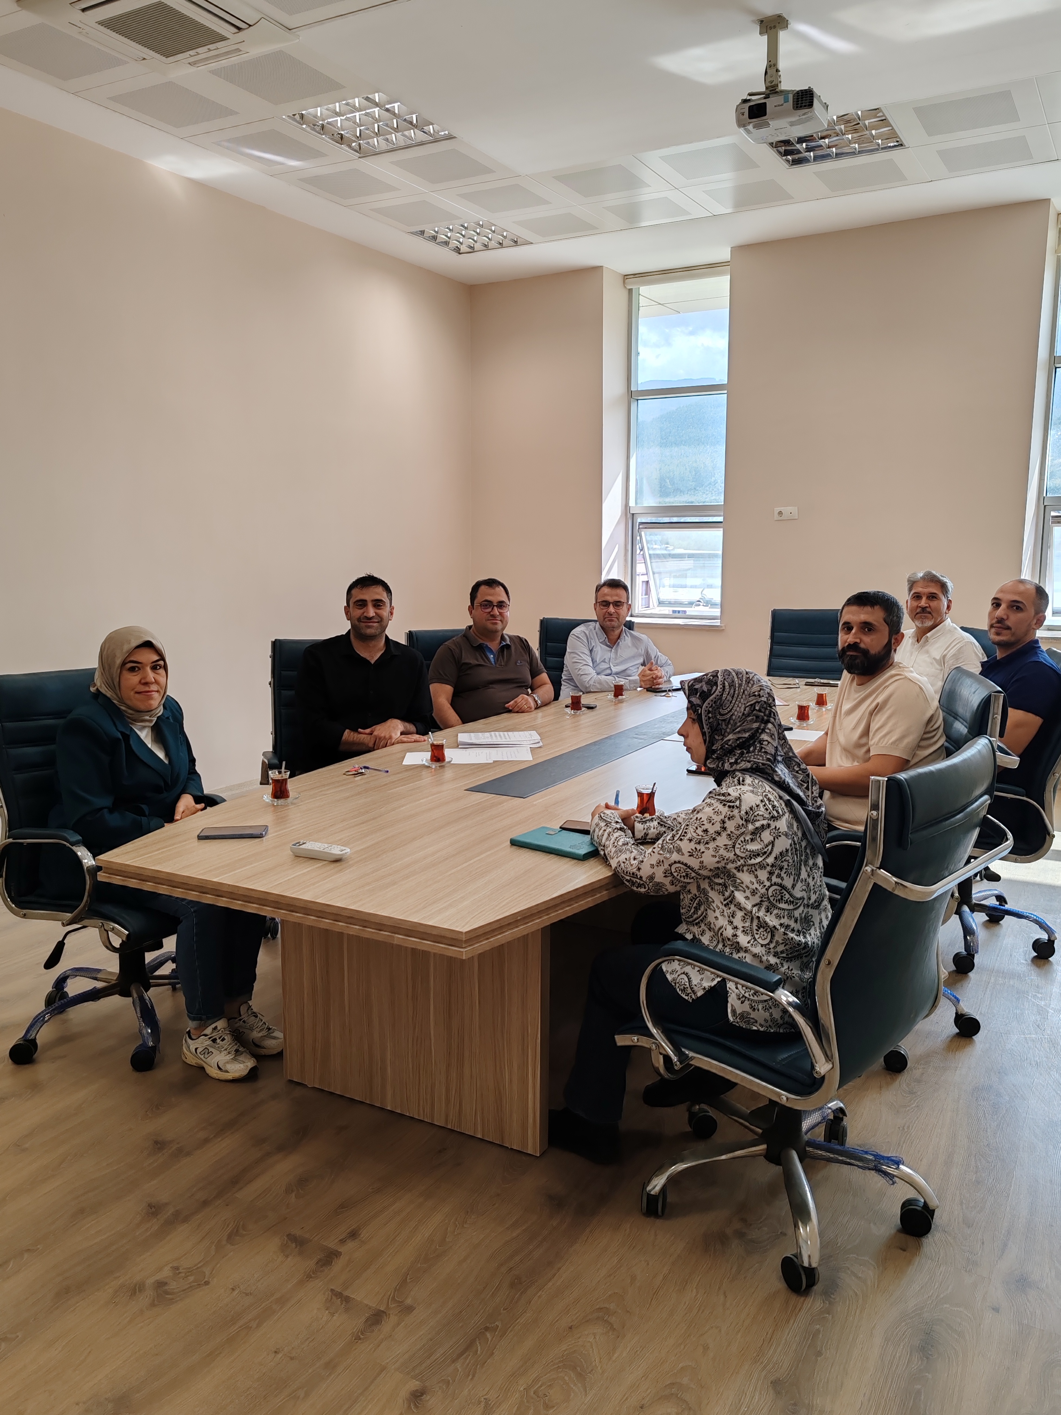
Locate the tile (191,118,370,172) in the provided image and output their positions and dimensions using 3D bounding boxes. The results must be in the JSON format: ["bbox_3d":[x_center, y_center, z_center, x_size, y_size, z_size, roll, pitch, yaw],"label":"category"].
[{"bbox_3d":[-1.248,-2.703,5.320,0.600,0.030,0.600,5,10,29],"label":"tile"}]

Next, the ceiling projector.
[{"bbox_3d":[0.921,-2.303,4.016,0.300,0.370,0.250,5,10,29],"label":"ceiling projector"}]

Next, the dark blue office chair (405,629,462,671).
[{"bbox_3d":[-0.203,0.210,4.917,0.620,1.080,0.700,-4,10,-24],"label":"dark blue office chair"}]

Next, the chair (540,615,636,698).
[{"bbox_3d":[0.217,0.126,5.463,0.620,1.080,0.700,2,9,13],"label":"chair"}]

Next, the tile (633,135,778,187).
[{"bbox_3d":[0.903,-2.738,5.501,0.600,0.030,0.600,5,10,29],"label":"tile"}]

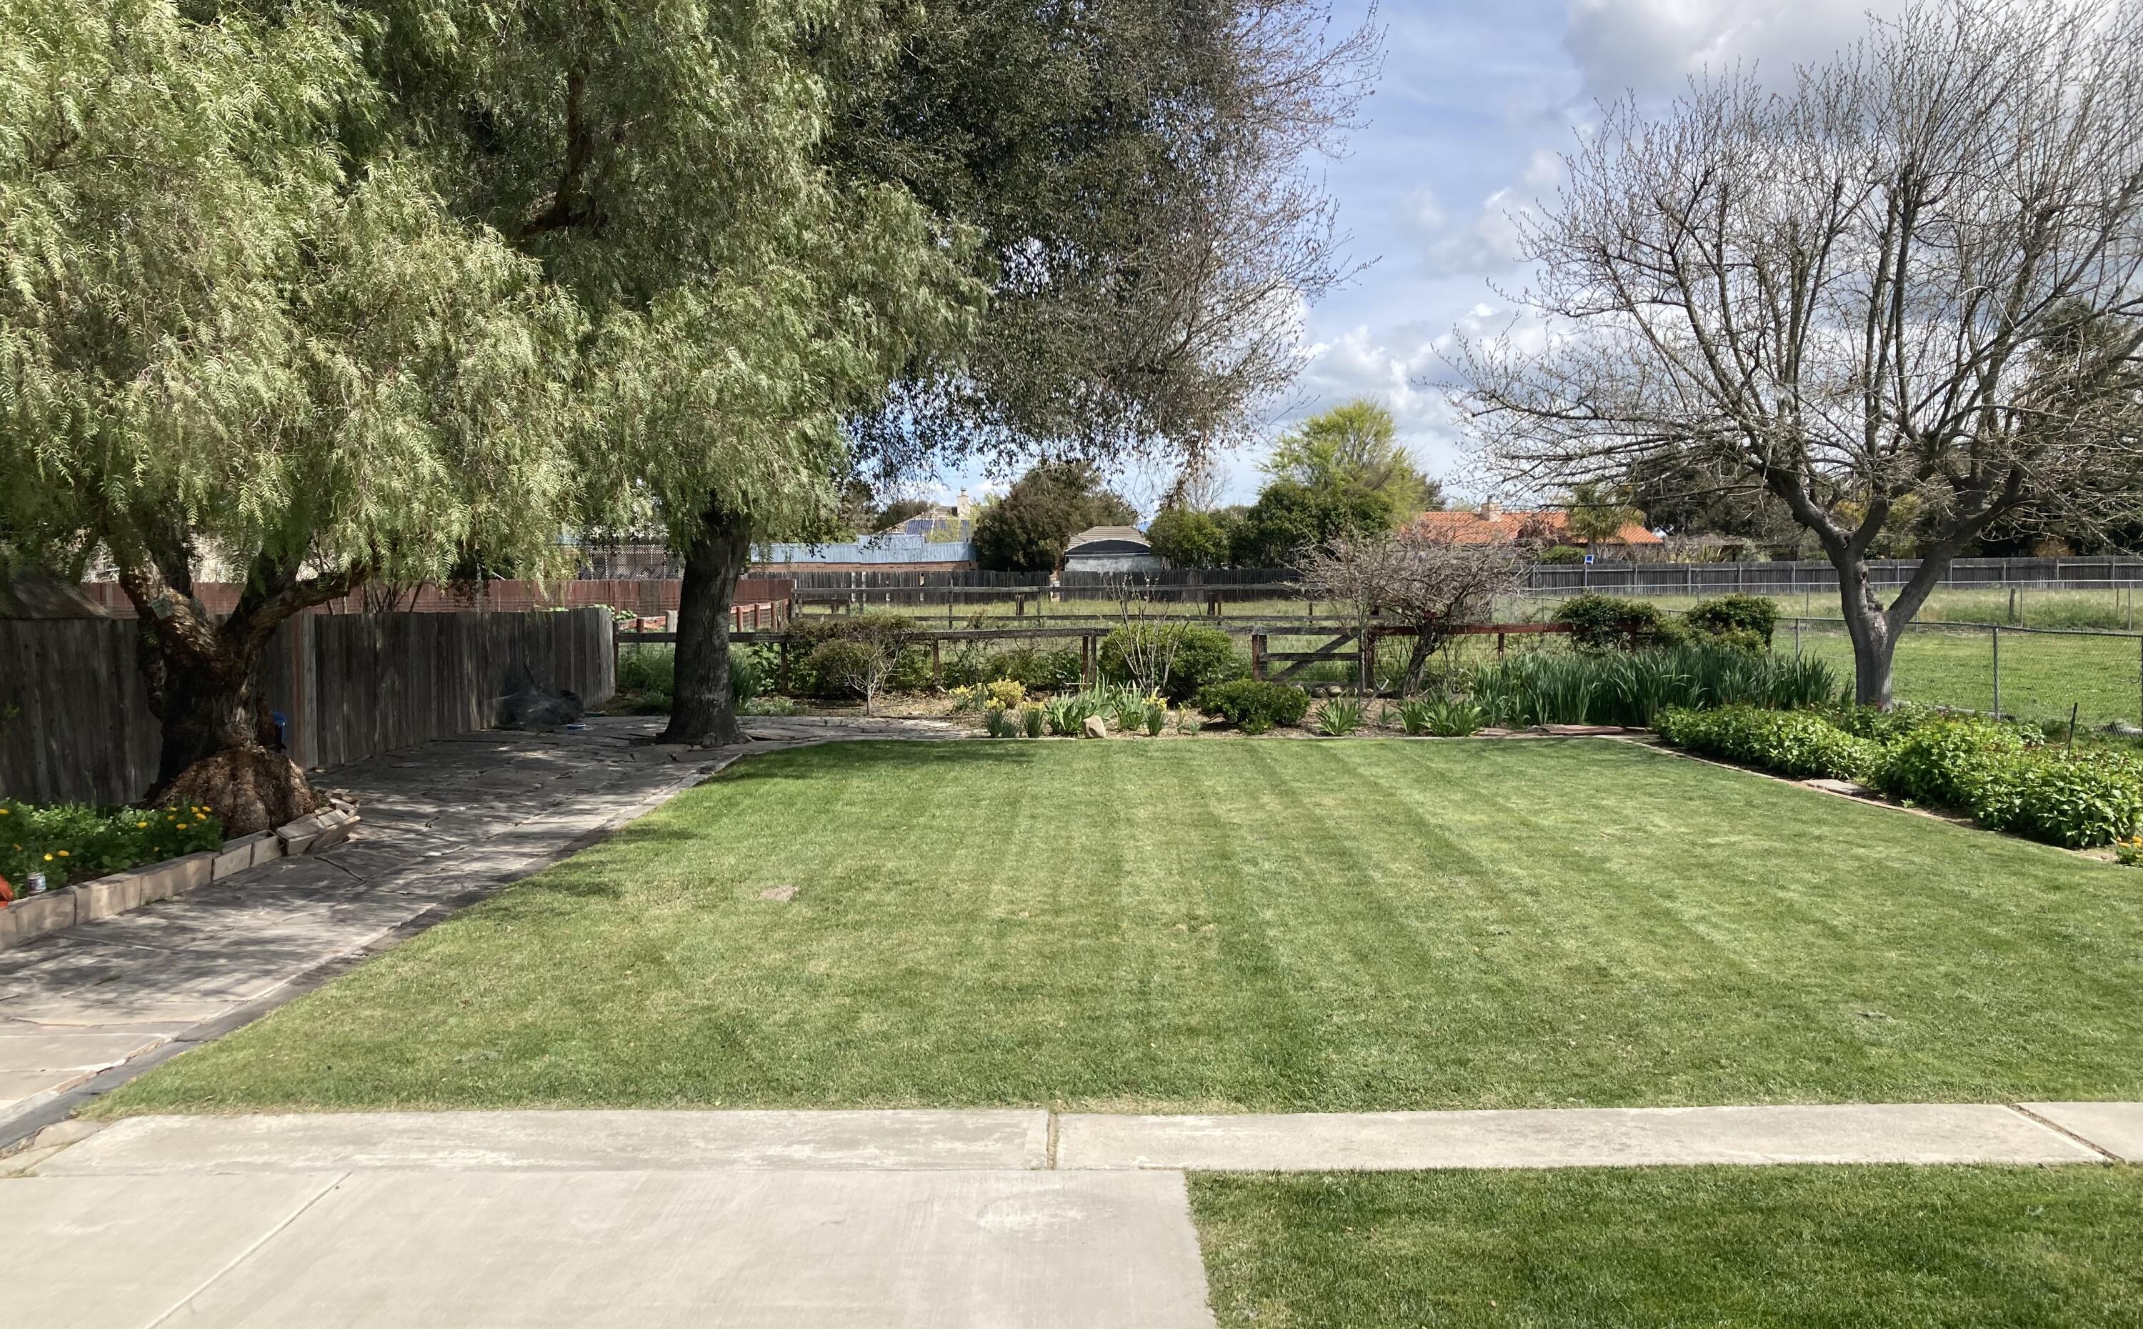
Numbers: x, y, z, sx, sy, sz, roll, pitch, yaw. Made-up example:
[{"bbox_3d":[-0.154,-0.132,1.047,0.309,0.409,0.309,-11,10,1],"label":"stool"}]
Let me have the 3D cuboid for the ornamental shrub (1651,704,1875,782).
[{"bbox_3d":[6.985,0.723,17.200,1.100,0.500,3.500,0,3,0],"label":"ornamental shrub"}]

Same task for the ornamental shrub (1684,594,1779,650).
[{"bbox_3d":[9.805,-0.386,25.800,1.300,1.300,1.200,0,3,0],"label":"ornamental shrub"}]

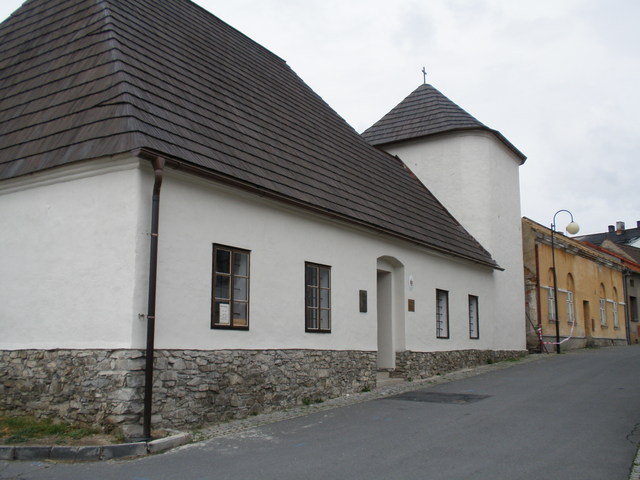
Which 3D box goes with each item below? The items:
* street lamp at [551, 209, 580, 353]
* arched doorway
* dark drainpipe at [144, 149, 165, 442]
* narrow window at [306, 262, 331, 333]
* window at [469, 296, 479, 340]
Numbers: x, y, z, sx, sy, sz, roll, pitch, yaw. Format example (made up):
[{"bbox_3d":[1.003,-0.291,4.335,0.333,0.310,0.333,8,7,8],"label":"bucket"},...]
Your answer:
[{"bbox_3d":[9.149,1.482,25.201,1.030,5.329,0.480,-5,-10,30],"label":"street lamp"},{"bbox_3d":[1.606,1.816,16.667,0.380,2.754,1.495,-6,-11,32],"label":"arched doorway"},{"bbox_3d":[-2.390,0.790,9.834,0.250,4.006,0.160,-6,-11,32],"label":"dark drainpipe"},{"bbox_3d":[-0.045,1.186,13.874,0.120,1.389,0.972,-6,-11,32],"label":"narrow window"},{"bbox_3d":[4.810,2.432,21.461,0.120,1.355,0.847,-6,-11,32],"label":"window"}]

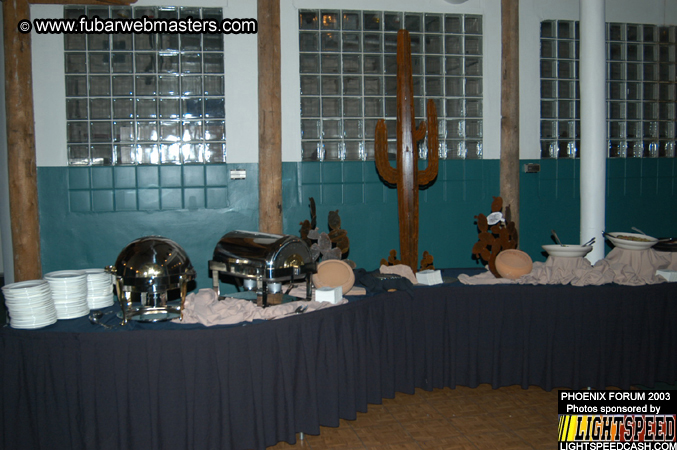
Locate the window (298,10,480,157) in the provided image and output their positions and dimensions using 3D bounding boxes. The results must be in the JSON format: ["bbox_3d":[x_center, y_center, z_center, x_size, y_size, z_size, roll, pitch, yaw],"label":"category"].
[{"bbox_3d":[0.524,-1.327,6.484,1.830,1.420,0.100,-2,5,-11],"label":"window"}]

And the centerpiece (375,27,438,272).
[{"bbox_3d":[0.546,-0.575,5.311,0.510,1.930,0.200,-1,5,4],"label":"centerpiece"}]

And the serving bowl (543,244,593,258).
[{"bbox_3d":[1.744,0.202,5.150,0.380,0.070,0.380,-1,5,0],"label":"serving bowl"}]

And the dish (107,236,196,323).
[{"bbox_3d":[-1.106,0.302,3.995,0.530,0.465,0.460,-2,5,-15],"label":"dish"}]

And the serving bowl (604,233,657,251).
[{"bbox_3d":[2.153,0.125,4.970,0.385,0.080,0.385,3,5,0],"label":"serving bowl"}]

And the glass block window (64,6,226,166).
[{"bbox_3d":[-1.721,-1.244,6.056,1.420,1.420,0.100,-2,5,-11],"label":"glass block window"}]

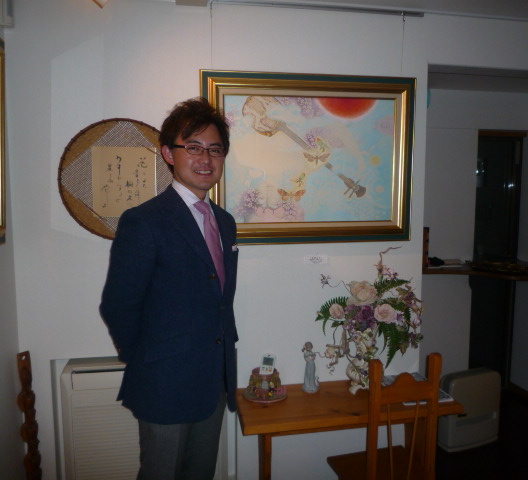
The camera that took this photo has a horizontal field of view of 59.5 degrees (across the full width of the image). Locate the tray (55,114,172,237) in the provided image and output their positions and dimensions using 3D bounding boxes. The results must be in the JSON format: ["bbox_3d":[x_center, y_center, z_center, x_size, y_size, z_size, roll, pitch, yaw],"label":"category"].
[{"bbox_3d":[-0.541,-0.234,1.805,0.475,0.468,0.050,-1,5,-10],"label":"tray"}]

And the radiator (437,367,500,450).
[{"bbox_3d":[1.247,1.016,2.845,0.378,0.438,0.145,-3,6,-22],"label":"radiator"}]

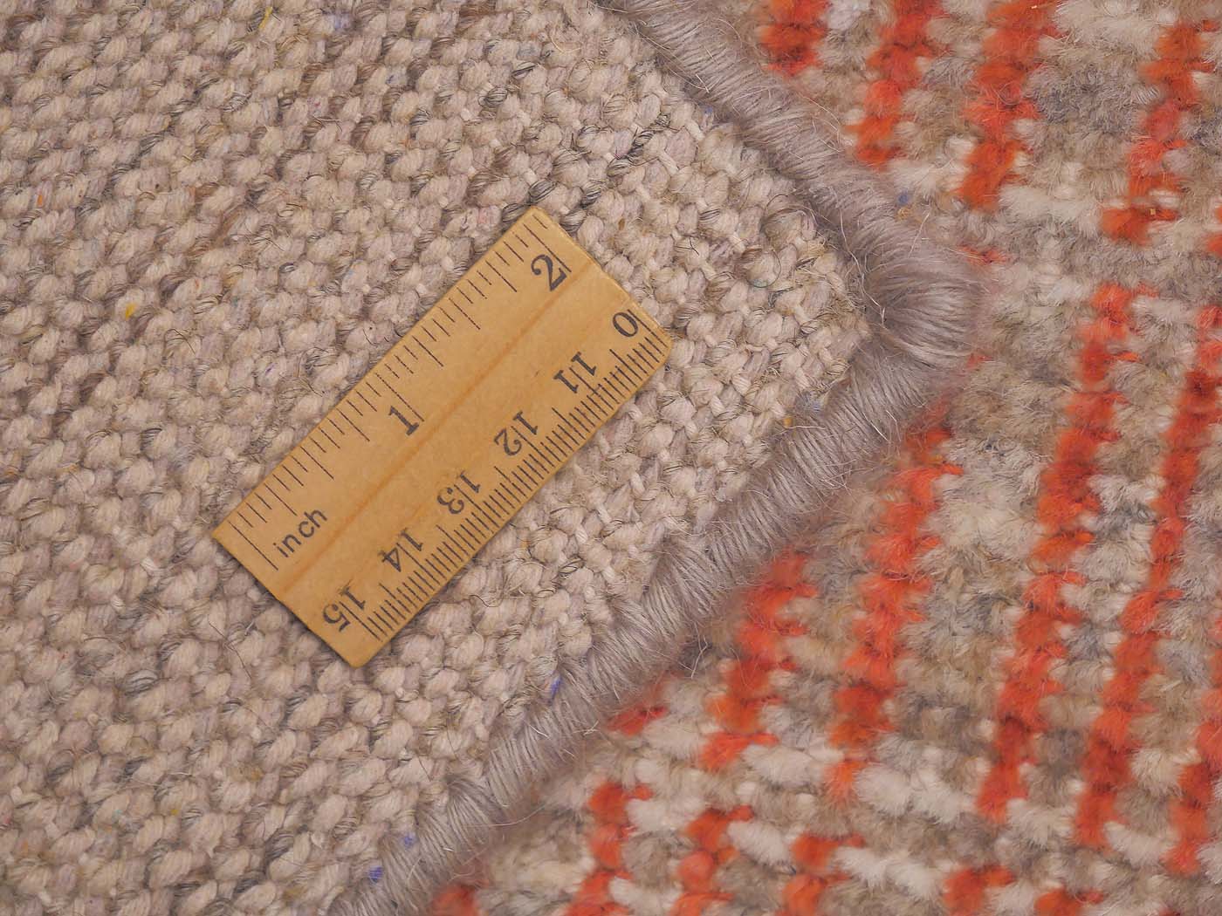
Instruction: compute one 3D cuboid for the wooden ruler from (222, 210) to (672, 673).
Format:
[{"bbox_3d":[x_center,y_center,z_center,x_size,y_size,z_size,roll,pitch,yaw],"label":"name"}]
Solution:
[{"bbox_3d":[-0.020,-0.002,0.515,0.025,0.003,0.056,44,92,-4],"label":"wooden ruler"}]

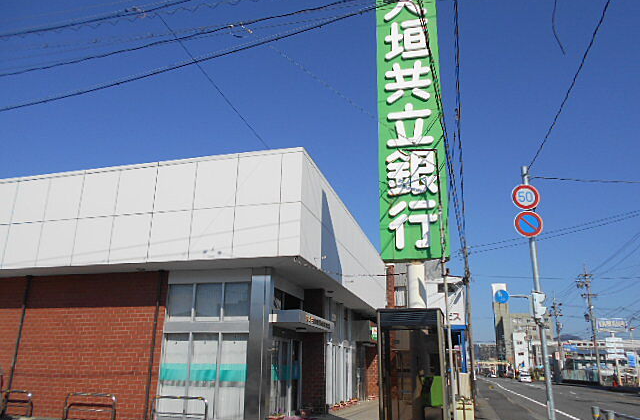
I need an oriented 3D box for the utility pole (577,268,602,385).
[{"bbox_3d":[35.849,15.007,63.239,1.900,14.513,0.700,-4,-19,15],"label":"utility pole"}]

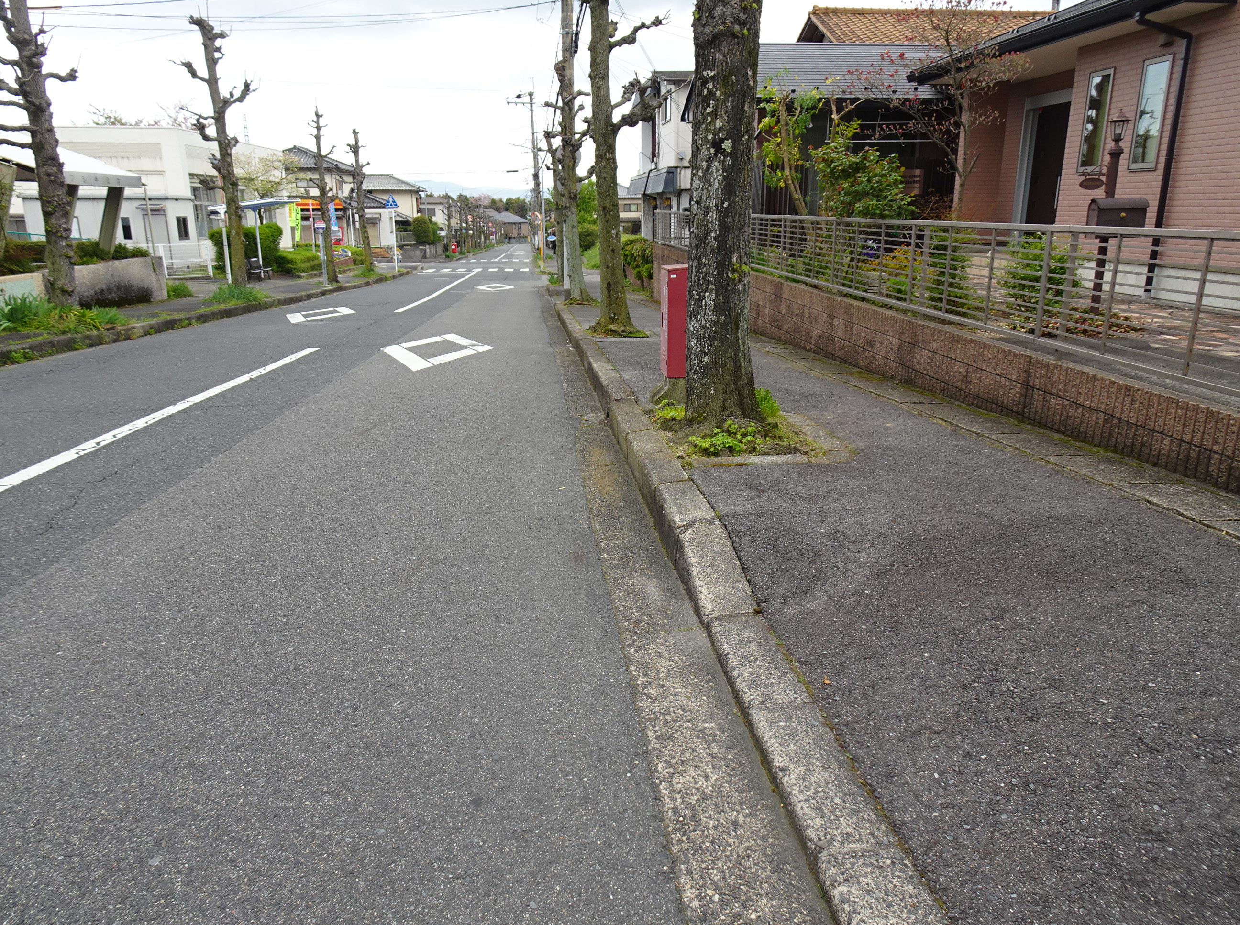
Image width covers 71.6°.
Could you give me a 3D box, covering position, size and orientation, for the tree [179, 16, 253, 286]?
[{"bbox_3d":[-11.214,-8.563,24.451,2.000,7.510,1.900,-2,16,-6],"label":"tree"}]

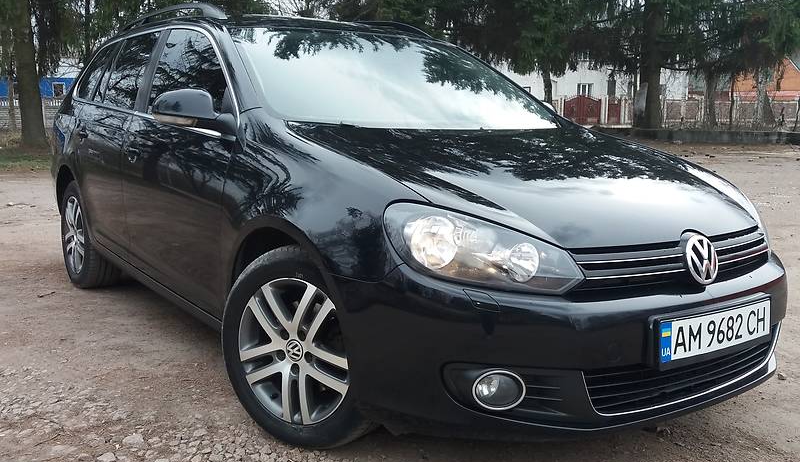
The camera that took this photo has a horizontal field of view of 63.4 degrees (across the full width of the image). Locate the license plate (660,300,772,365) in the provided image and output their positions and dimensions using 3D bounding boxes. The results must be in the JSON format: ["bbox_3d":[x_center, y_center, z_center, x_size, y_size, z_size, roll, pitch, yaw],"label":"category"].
[{"bbox_3d":[0.882,0.271,1.787,0.520,0.112,0.015,-5,7,-36],"label":"license plate"}]

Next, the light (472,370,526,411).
[{"bbox_3d":[0.235,0.381,1.555,0.130,0.105,0.060,-2,9,-21],"label":"light"}]

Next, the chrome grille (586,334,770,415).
[{"bbox_3d":[0.850,0.369,1.840,0.930,0.145,0.110,-5,11,-39],"label":"chrome grille"}]

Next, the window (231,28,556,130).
[{"bbox_3d":[0.000,-0.637,2.786,1.400,0.120,0.840,-5,43,-39],"label":"window"}]

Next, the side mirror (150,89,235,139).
[{"bbox_3d":[-0.725,-0.417,2.264,0.240,0.160,0.170,-5,11,-39],"label":"side mirror"}]

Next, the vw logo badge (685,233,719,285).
[{"bbox_3d":[0.849,0.081,1.807,0.138,0.138,0.025,-5,-6,-39],"label":"vw logo badge"}]

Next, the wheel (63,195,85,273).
[{"bbox_3d":[-1.872,0.020,3.892,0.180,0.446,0.446,-5,11,-39],"label":"wheel"}]

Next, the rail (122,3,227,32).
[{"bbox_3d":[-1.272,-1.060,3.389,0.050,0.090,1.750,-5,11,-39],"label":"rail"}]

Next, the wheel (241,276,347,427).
[{"bbox_3d":[-0.282,0.355,2.007,0.448,0.448,0.180,7,10,33],"label":"wheel"}]

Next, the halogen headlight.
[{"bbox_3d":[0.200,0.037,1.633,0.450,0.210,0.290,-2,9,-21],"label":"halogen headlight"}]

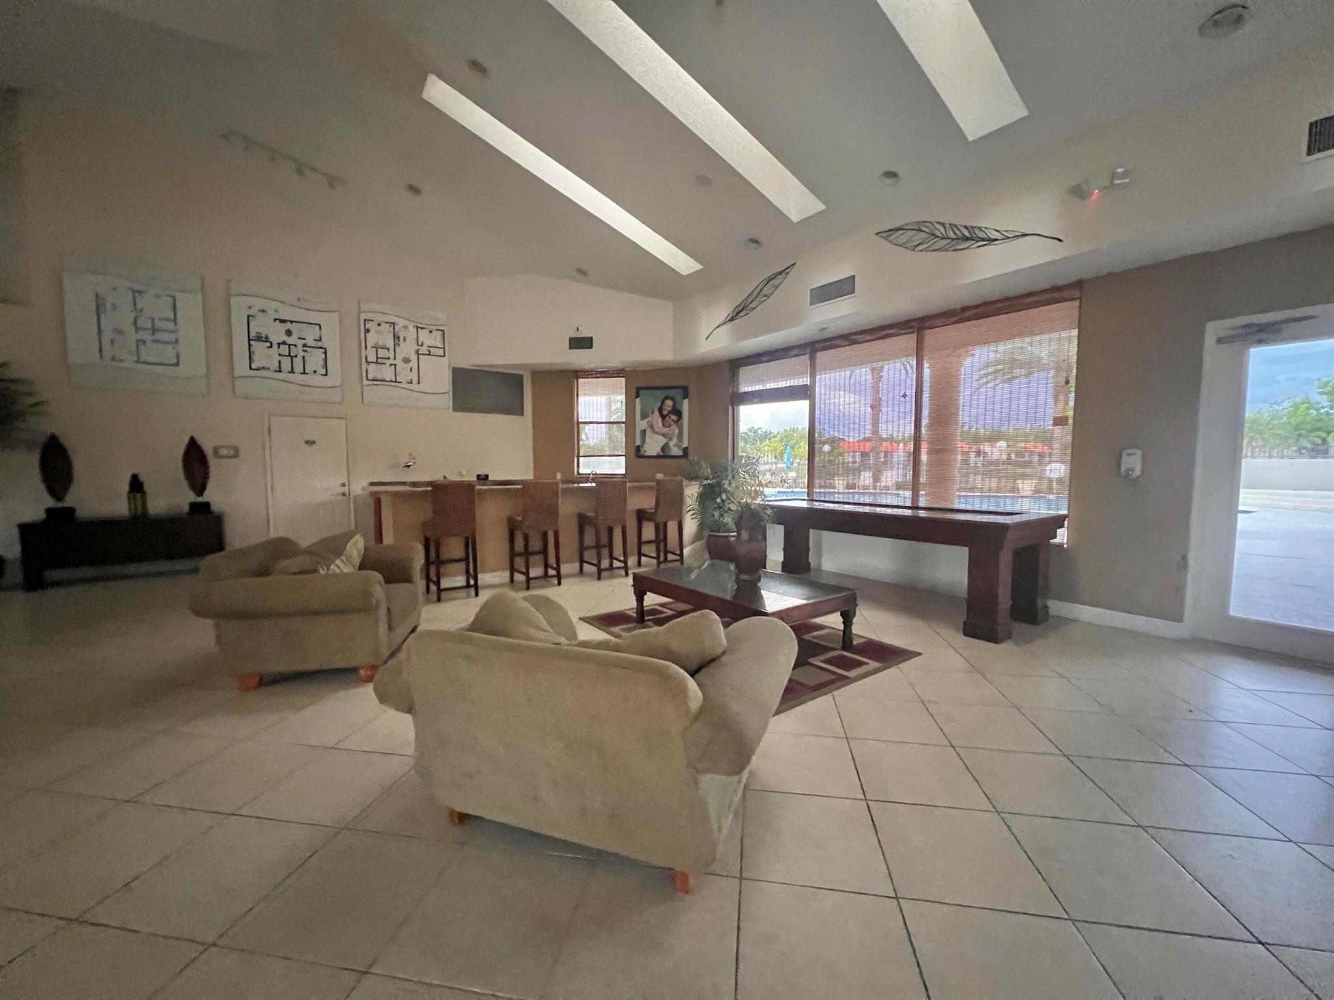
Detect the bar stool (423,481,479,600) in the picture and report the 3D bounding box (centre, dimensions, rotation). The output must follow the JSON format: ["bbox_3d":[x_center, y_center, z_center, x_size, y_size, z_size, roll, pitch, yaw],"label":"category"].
[{"bbox_3d":[-2.266,0.406,5.247,0.425,1.215,0.459,-3,5,-35],"label":"bar stool"}]

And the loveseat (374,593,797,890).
[{"bbox_3d":[-0.239,0.814,2.116,1.466,0.822,0.959,1,4,20],"label":"loveseat"}]

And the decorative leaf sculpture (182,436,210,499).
[{"bbox_3d":[-5.817,-0.399,6.186,0.253,0.781,0.068,-3,5,-37],"label":"decorative leaf sculpture"}]

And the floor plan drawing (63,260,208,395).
[{"bbox_3d":[-6.284,-2.033,5.966,1.148,1.466,0.034,-3,5,-37],"label":"floor plan drawing"}]

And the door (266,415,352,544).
[{"bbox_3d":[-5.097,-0.138,7.180,0.930,2.070,0.080,-3,5,-35],"label":"door"}]

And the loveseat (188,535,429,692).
[{"bbox_3d":[-2.328,0.727,3.547,0.880,0.820,1.360,-1,4,-11],"label":"loveseat"}]

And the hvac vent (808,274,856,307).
[{"bbox_3d":[1.759,-2.207,5.318,0.041,0.210,0.555,-3,5,-38],"label":"hvac vent"}]

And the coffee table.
[{"bbox_3d":[0.549,0.869,4.044,0.938,0.436,1.514,-3,5,-38],"label":"coffee table"}]

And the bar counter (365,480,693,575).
[{"bbox_3d":[-1.433,0.373,6.360,4.100,1.140,0.800,-3,5,-35],"label":"bar counter"}]

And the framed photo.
[{"bbox_3d":[-0.084,-1.274,8.252,0.890,1.170,0.050,1,4,15],"label":"framed photo"}]

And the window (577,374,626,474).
[{"bbox_3d":[-1.113,-1.290,8.493,0.837,1.692,0.110,0,4,8],"label":"window"}]

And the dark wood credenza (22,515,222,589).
[{"bbox_3d":[-6.436,0.594,6.056,1.640,0.770,0.400,-3,5,-35],"label":"dark wood credenza"}]

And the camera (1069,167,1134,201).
[{"bbox_3d":[3.080,-2.240,3.554,0.123,0.164,0.329,-3,5,-38],"label":"camera"}]

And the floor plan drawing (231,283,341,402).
[{"bbox_3d":[-5.234,-2.141,6.934,1.210,1.530,0.045,-3,5,-35],"label":"floor plan drawing"}]

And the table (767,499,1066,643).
[{"bbox_3d":[2.103,0.541,5.063,1.130,0.934,2.740,-3,5,-38],"label":"table"}]

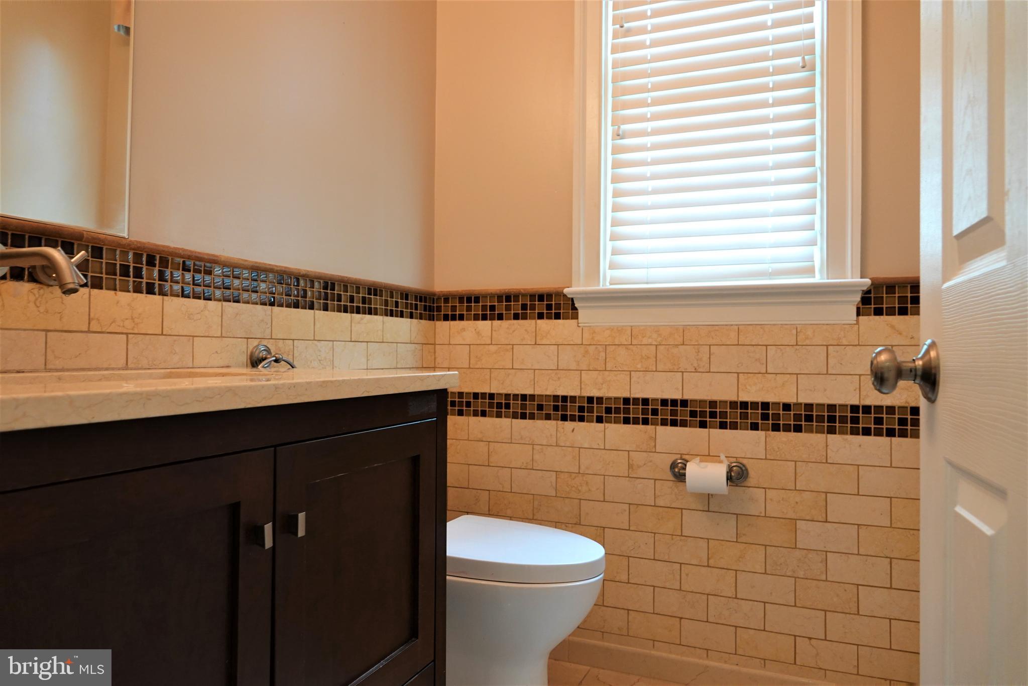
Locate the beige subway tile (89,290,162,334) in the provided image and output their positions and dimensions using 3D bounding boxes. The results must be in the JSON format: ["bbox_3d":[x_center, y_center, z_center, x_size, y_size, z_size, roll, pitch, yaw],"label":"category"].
[{"bbox_3d":[-0.750,-0.057,1.325,0.010,0.076,0.151,0,-1,25],"label":"beige subway tile"}]

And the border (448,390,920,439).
[{"bbox_3d":[0.448,0.205,2.028,1.546,0.078,0.010,0,-1,22],"label":"border"}]

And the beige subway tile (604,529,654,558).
[{"bbox_3d":[0.349,0.602,2.065,0.152,0.076,0.010,0,-1,22],"label":"beige subway tile"}]

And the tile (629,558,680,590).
[{"bbox_3d":[0.419,0.682,2.035,0.151,0.076,0.010,0,-1,22],"label":"tile"}]

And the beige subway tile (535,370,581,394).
[{"bbox_3d":[0.139,0.124,2.149,0.152,0.076,0.010,0,-1,23],"label":"beige subway tile"}]

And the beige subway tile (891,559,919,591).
[{"bbox_3d":[1.060,0.604,1.769,0.152,0.077,0.010,0,-1,22],"label":"beige subway tile"}]

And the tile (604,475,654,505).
[{"bbox_3d":[0.350,0.443,2.064,0.152,0.077,0.010,0,-1,22],"label":"tile"}]

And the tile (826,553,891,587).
[{"bbox_3d":[0.918,0.604,1.827,0.152,0.077,0.010,0,-1,22],"label":"tile"}]

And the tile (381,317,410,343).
[{"bbox_3d":[-0.366,-0.039,2.121,0.010,0.076,0.152,0,-1,23],"label":"tile"}]

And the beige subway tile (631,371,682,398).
[{"bbox_3d":[0.424,0.124,2.041,0.151,0.076,0.010,0,-1,22],"label":"beige subway tile"}]

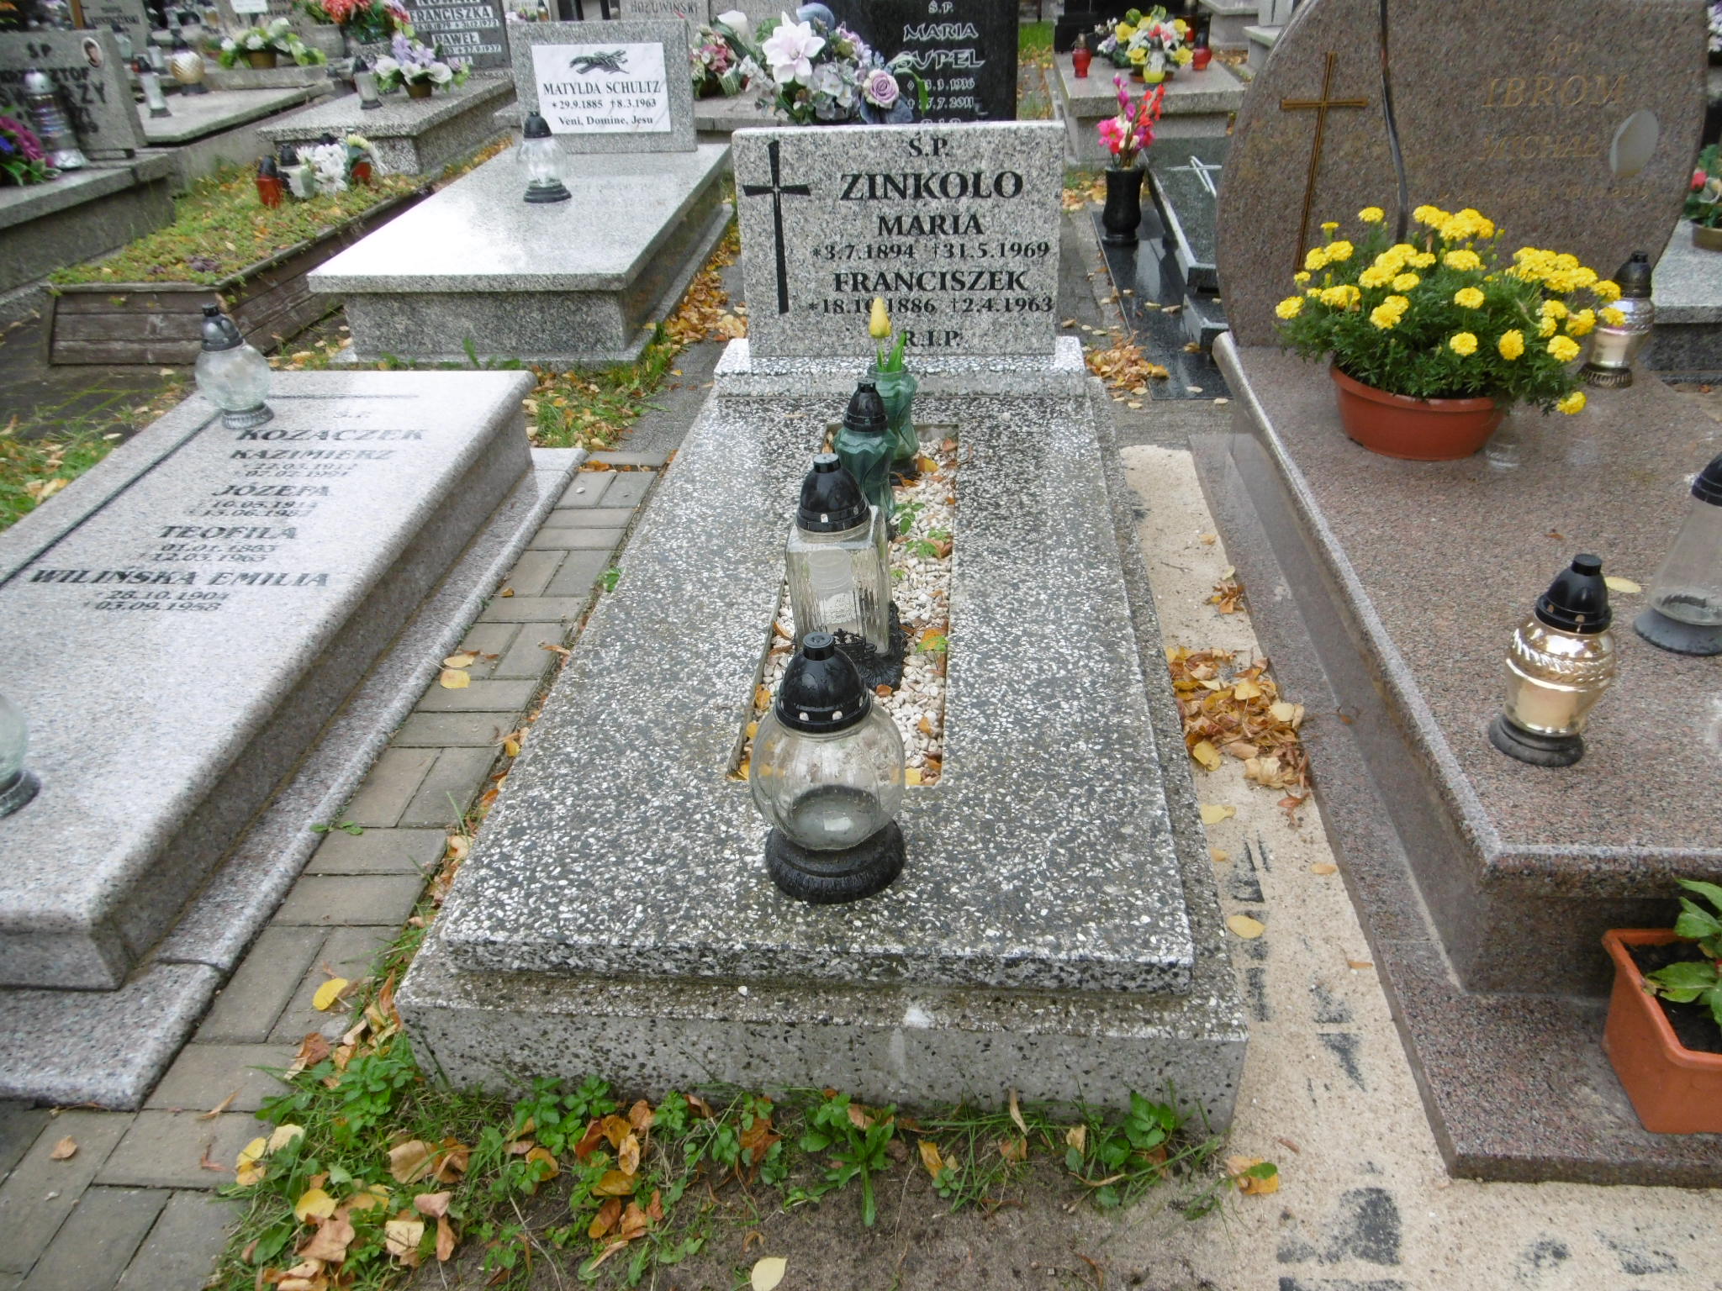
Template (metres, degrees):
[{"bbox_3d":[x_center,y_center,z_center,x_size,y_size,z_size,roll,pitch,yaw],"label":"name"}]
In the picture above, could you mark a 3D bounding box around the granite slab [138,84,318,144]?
[{"bbox_3d":[-3.682,-2.869,6.484,0.880,0.055,1.700,-1,33,4],"label":"granite slab"}]

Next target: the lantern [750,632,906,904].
[{"bbox_3d":[-0.037,0.121,1.336,0.171,0.297,0.171,0,33,6],"label":"lantern"}]

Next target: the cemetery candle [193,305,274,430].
[{"bbox_3d":[-1.343,-0.608,2.554,0.172,0.245,0.172,1,33,5],"label":"cemetery candle"}]

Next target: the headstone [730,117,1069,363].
[{"bbox_3d":[0.084,-0.896,2.666,0.705,0.480,0.085,1,31,5],"label":"headstone"}]

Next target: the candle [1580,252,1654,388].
[{"bbox_3d":[1.419,-0.609,2.226,0.114,0.237,0.114,0,33,6],"label":"candle"}]

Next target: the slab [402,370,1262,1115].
[{"bbox_3d":[0.031,-0.078,2.154,0.937,0.220,1.960,1,33,5],"label":"slab"}]

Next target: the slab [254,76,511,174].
[{"bbox_3d":[-2.532,-2.879,6.632,0.820,0.240,1.620,1,33,5],"label":"slab"}]

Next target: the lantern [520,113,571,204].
[{"bbox_3d":[-1.136,-1.753,4.274,0.180,0.281,0.180,1,33,5],"label":"lantern"}]

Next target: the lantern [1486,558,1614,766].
[{"bbox_3d":[0.773,0.011,1.316,0.116,0.238,0.116,0,33,6],"label":"lantern"}]

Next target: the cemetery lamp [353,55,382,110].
[{"bbox_3d":[-2.567,-2.921,6.191,0.105,0.243,0.105,0,33,6],"label":"cemetery lamp"}]

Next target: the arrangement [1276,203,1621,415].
[{"bbox_3d":[0.970,-0.559,1.997,0.510,0.310,0.420,0,33,6],"label":"arrangement"}]

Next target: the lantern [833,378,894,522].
[{"bbox_3d":[0.018,-0.330,2.085,0.108,0.280,0.108,0,33,6],"label":"lantern"}]

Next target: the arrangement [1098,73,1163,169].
[{"bbox_3d":[0.923,-1.798,4.124,0.220,0.310,0.180,0,33,6],"label":"arrangement"}]

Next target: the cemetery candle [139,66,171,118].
[{"bbox_3d":[-3.780,-2.973,6.365,0.105,0.260,0.105,1,33,5],"label":"cemetery candle"}]

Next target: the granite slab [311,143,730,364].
[{"bbox_3d":[-1.072,-1.467,4.309,0.965,0.285,1.980,1,33,7],"label":"granite slab"}]

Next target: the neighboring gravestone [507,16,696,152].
[{"bbox_3d":[-1.034,-2.265,4.855,0.740,0.480,0.090,3,28,10],"label":"neighboring gravestone"}]

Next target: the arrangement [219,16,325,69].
[{"bbox_3d":[-3.559,-3.651,7.222,0.600,0.261,0.360,1,33,5],"label":"arrangement"}]

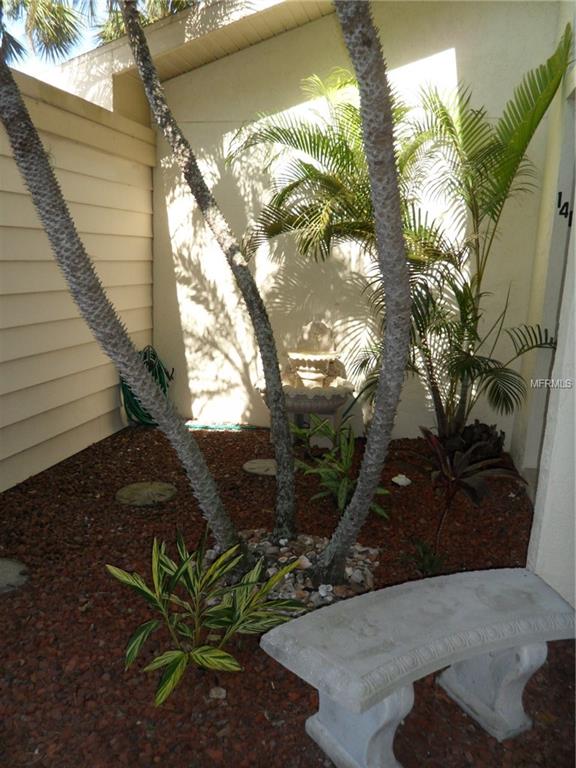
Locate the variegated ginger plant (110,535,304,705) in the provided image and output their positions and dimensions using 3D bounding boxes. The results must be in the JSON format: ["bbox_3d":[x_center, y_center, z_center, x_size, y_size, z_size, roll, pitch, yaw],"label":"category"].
[{"bbox_3d":[-0.331,0.826,2.336,0.760,0.500,0.680,5,12,14],"label":"variegated ginger plant"}]

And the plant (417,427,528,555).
[{"bbox_3d":[1.014,0.616,3.224,0.600,0.660,0.550,5,12,14],"label":"plant"}]

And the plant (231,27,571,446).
[{"bbox_3d":[0.746,-0.780,4.124,2.300,3.000,1.600,5,12,14],"label":"plant"}]

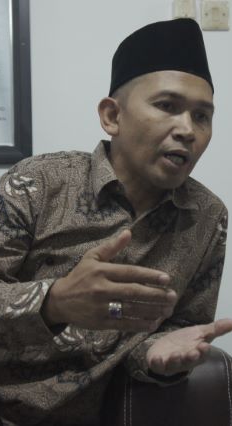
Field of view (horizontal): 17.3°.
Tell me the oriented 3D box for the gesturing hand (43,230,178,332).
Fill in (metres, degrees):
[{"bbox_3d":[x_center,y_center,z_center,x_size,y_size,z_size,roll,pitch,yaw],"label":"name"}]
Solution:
[{"bbox_3d":[-0.006,0.092,1.020,0.180,0.130,0.085,5,-2,12],"label":"gesturing hand"}]

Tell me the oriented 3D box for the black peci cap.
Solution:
[{"bbox_3d":[0.072,-0.238,1.280,0.165,0.100,0.205,7,-17,-32],"label":"black peci cap"}]

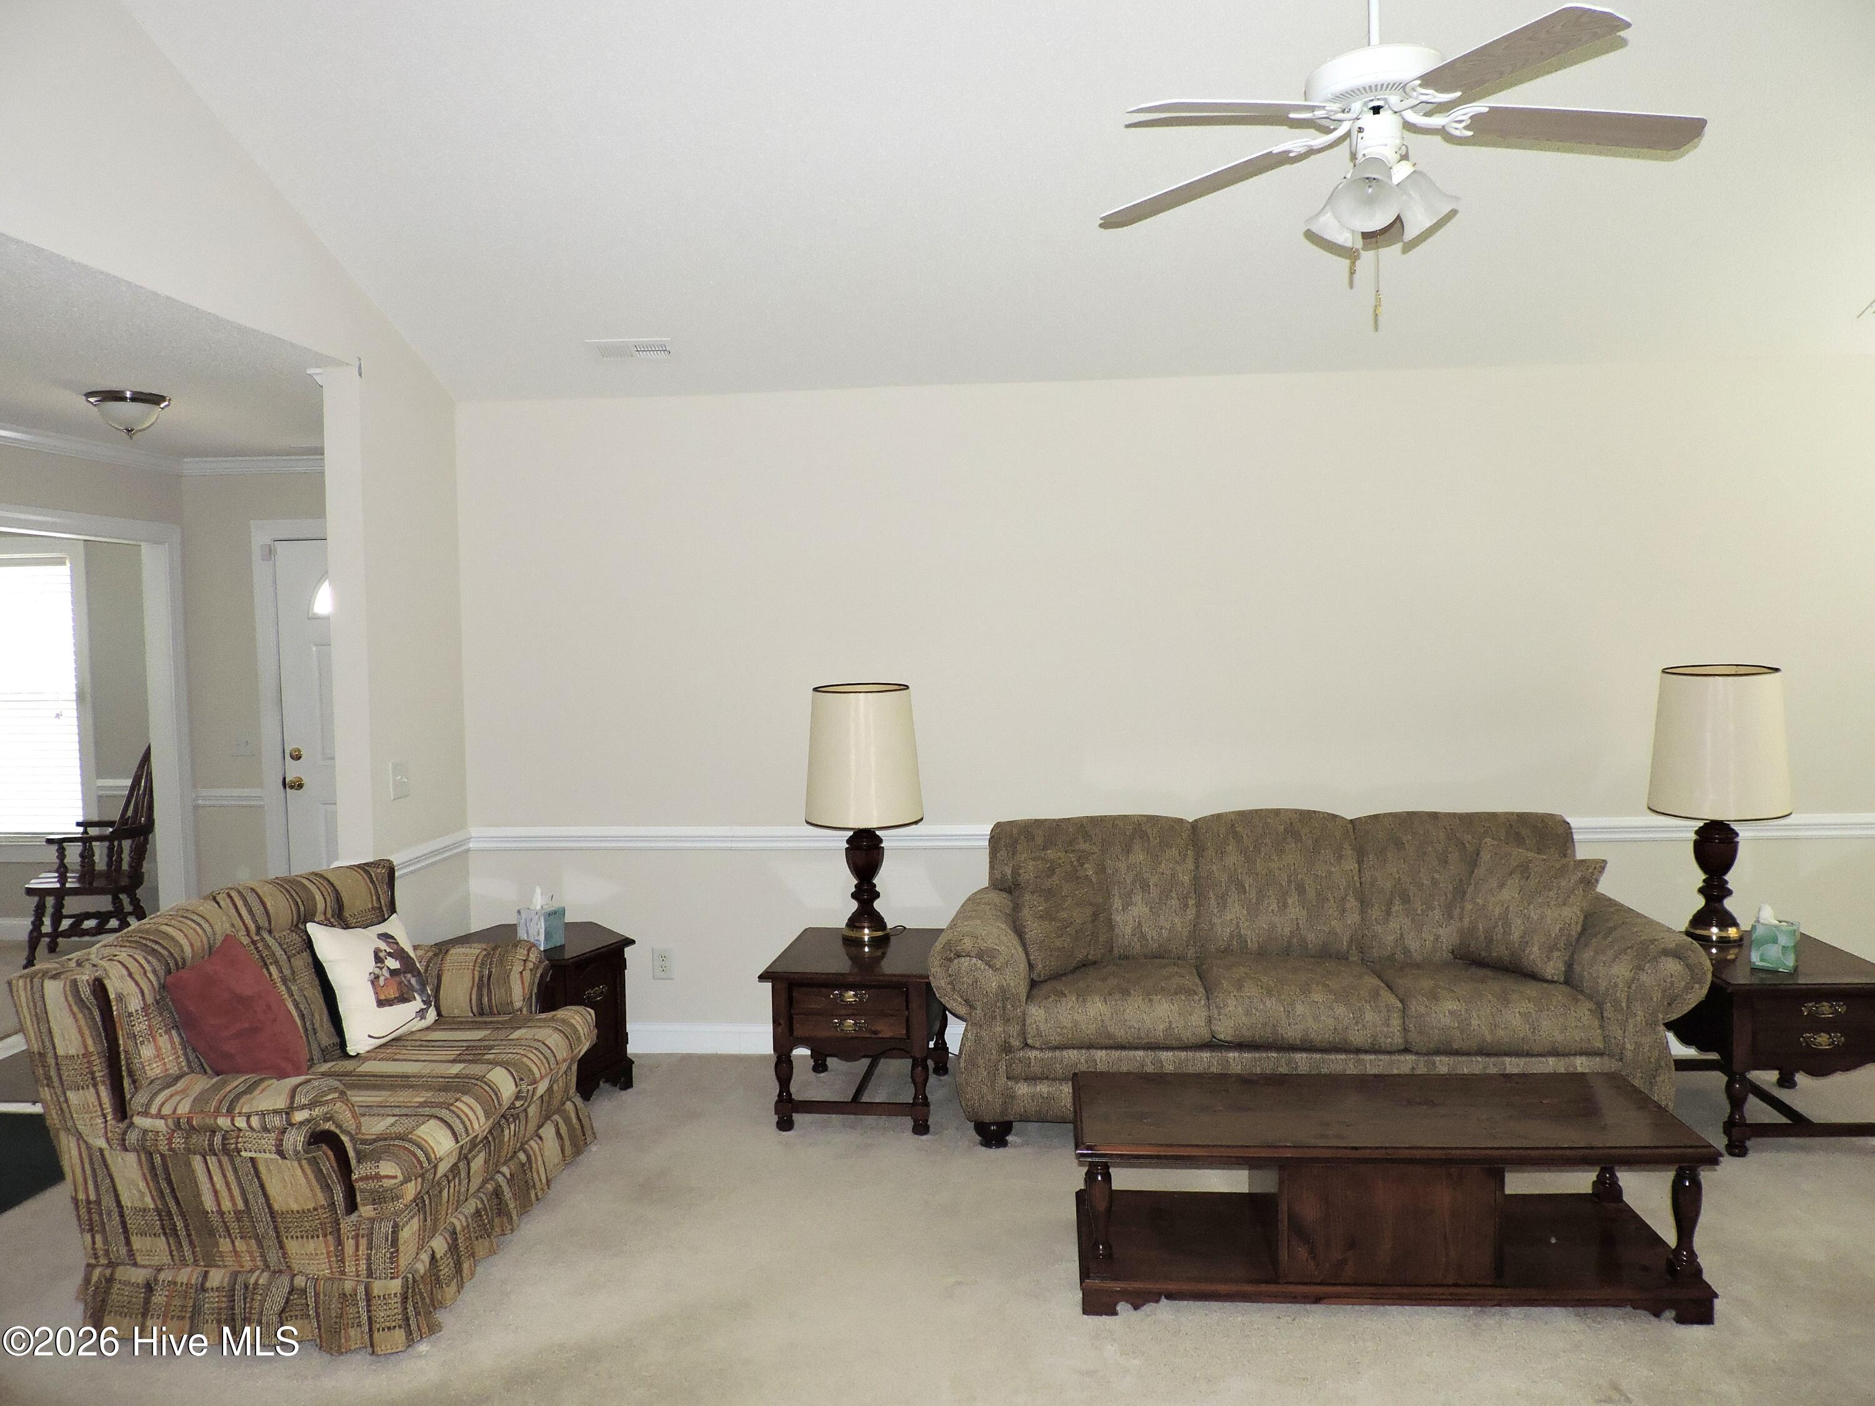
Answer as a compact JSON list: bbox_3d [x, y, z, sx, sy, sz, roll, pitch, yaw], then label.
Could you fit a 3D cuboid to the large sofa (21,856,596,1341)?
[{"bbox_3d":[-1.510,0.947,3.396,0.905,0.885,1.220,-1,3,6],"label":"large sofa"}]

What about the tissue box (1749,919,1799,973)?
[{"bbox_3d":[2.580,0.749,4.000,0.110,0.132,0.110,2,4,40],"label":"tissue box"}]

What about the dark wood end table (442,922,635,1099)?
[{"bbox_3d":[-1.403,1.085,4.532,0.600,0.512,0.645,1,4,27],"label":"dark wood end table"}]

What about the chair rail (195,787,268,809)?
[{"bbox_3d":[-3.442,0.463,6.332,0.360,0.083,0.030,-1,3,4],"label":"chair rail"}]

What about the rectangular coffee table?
[{"bbox_3d":[1.042,1.181,3.161,1.410,0.390,0.515,-1,3,4],"label":"rectangular coffee table"}]

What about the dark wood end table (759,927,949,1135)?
[{"bbox_3d":[-0.234,1.073,4.327,0.550,0.495,0.670,-1,3,6],"label":"dark wood end table"}]

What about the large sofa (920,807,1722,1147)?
[{"bbox_3d":[1.122,0.835,4.198,2.230,0.930,0.900,-1,3,4],"label":"large sofa"}]

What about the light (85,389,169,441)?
[{"bbox_3d":[-2.812,-0.990,4.524,0.262,0.146,0.262,-1,3,5],"label":"light"}]

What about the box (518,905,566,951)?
[{"bbox_3d":[-1.352,0.768,4.439,0.110,0.130,0.110,0,4,24],"label":"box"}]

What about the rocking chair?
[{"bbox_3d":[-4.142,0.740,6.444,0.620,1.090,0.600,-2,3,-17],"label":"rocking chair"}]

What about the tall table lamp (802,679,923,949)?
[{"bbox_3d":[-0.252,0.391,4.516,0.415,0.885,0.415,-1,3,5],"label":"tall table lamp"}]

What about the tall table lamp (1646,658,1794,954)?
[{"bbox_3d":[2.551,0.332,4.247,0.410,0.885,0.410,-1,3,4],"label":"tall table lamp"}]

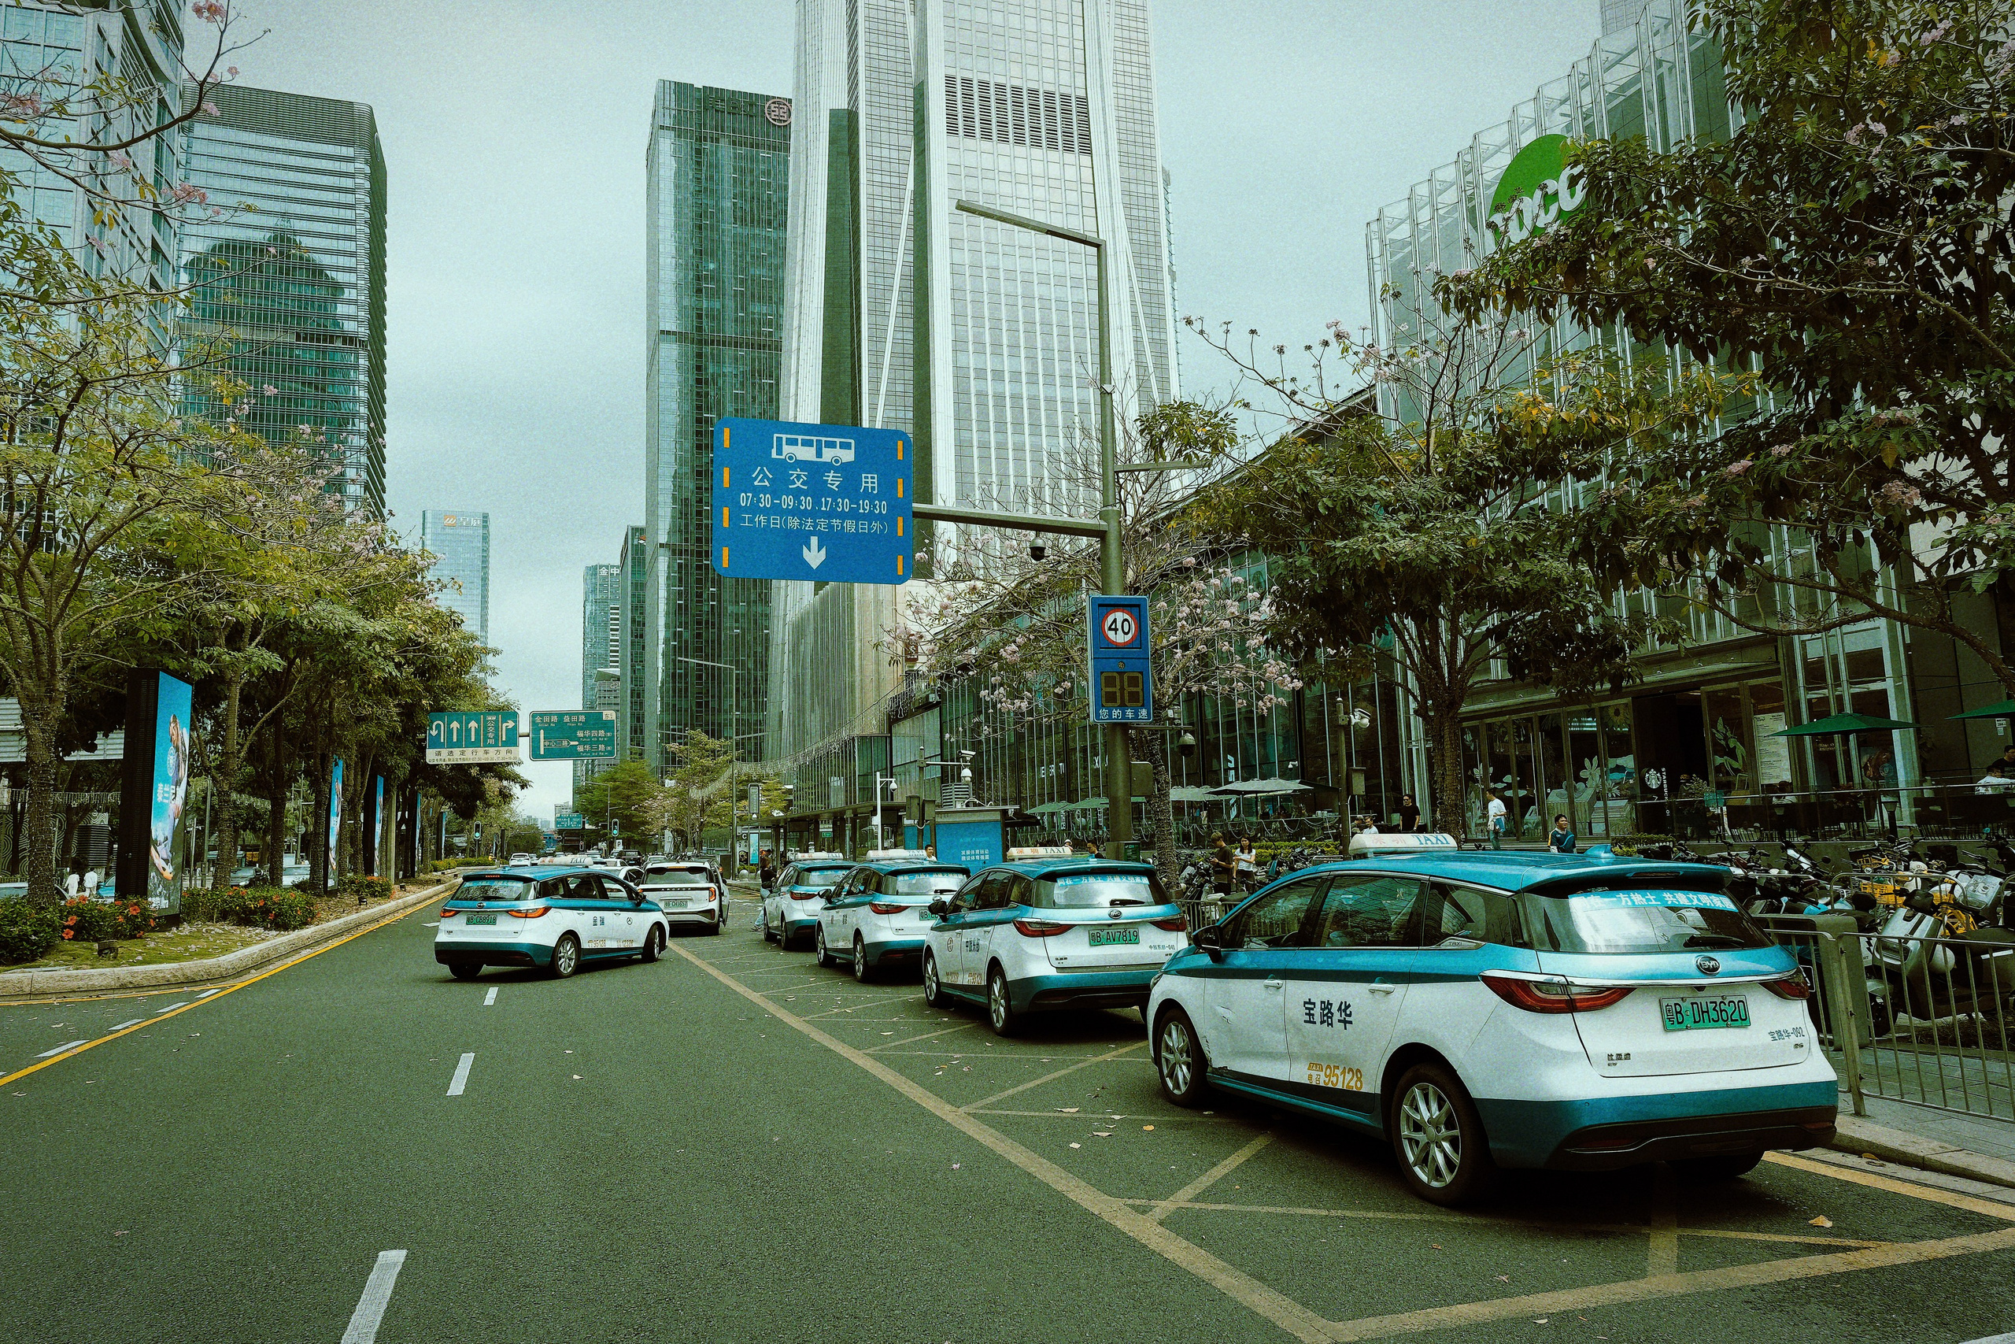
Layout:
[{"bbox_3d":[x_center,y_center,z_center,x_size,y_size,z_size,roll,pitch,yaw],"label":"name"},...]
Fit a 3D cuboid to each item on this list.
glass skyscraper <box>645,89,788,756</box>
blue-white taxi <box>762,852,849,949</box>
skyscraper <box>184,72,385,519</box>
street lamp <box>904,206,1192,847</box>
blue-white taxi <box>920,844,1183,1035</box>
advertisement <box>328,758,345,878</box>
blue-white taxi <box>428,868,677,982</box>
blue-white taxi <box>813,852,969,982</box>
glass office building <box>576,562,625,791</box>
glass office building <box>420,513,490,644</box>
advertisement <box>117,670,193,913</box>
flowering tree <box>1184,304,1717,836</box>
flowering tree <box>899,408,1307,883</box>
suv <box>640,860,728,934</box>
[{"bbox_3d":[-93.309,-61.740,441.716,48.000,250.000,45.000,2,-8,-18],"label":"glass skyscraper"},{"bbox_3d":[-3.813,4.598,27.160,1.850,1.750,4.690,1,-8,-17],"label":"blue-white taxi"},{"bbox_3d":[-186.719,-46.708,339.831,42.400,195.200,34.300,2,-8,-18],"label":"skyscraper"},{"bbox_3d":[0.837,-1.196,18.140,4.038,10.195,0.500,1,-8,-19],"label":"street lamp"},{"bbox_3d":[0.366,2.723,14.145,1.850,1.750,4.690,1,-8,-16],"label":"blue-white taxi"},{"bbox_3d":[-30.550,6.858,60.271,0.710,6.050,2.750,2,-8,-19],"label":"advertisement"},{"bbox_3d":[-6.933,3.840,21.080,1.850,1.720,4.670,-3,-8,12],"label":"blue-white taxi"},{"bbox_3d":[-1.625,3.536,19.784,1.850,1.760,4.670,2,-8,-19],"label":"blue-white taxi"},{"bbox_3d":[-233.355,23.217,790.610,40.000,178.422,40.000,1,-8,-19],"label":"glass office building"},{"bbox_3d":[-415.462,11.375,1005.575,47.000,268.114,45.000,1,-8,-19],"label":"glass office building"},{"bbox_3d":[-15.874,2.444,25.085,0.474,4.687,2.323,1,-8,-19],"label":"advertisement"},{"bbox_3d":[4.240,-0.227,12.998,5.200,7.080,5.100,2,-8,-18],"label":"flowering tree"},{"bbox_3d":[1.435,-0.006,20.930,5.900,8.470,5.600,1,-8,-19],"label":"flowering tree"},{"bbox_3d":[-8.045,5.413,32.449,1.920,1.700,4.700,2,-8,-17],"label":"suv"}]

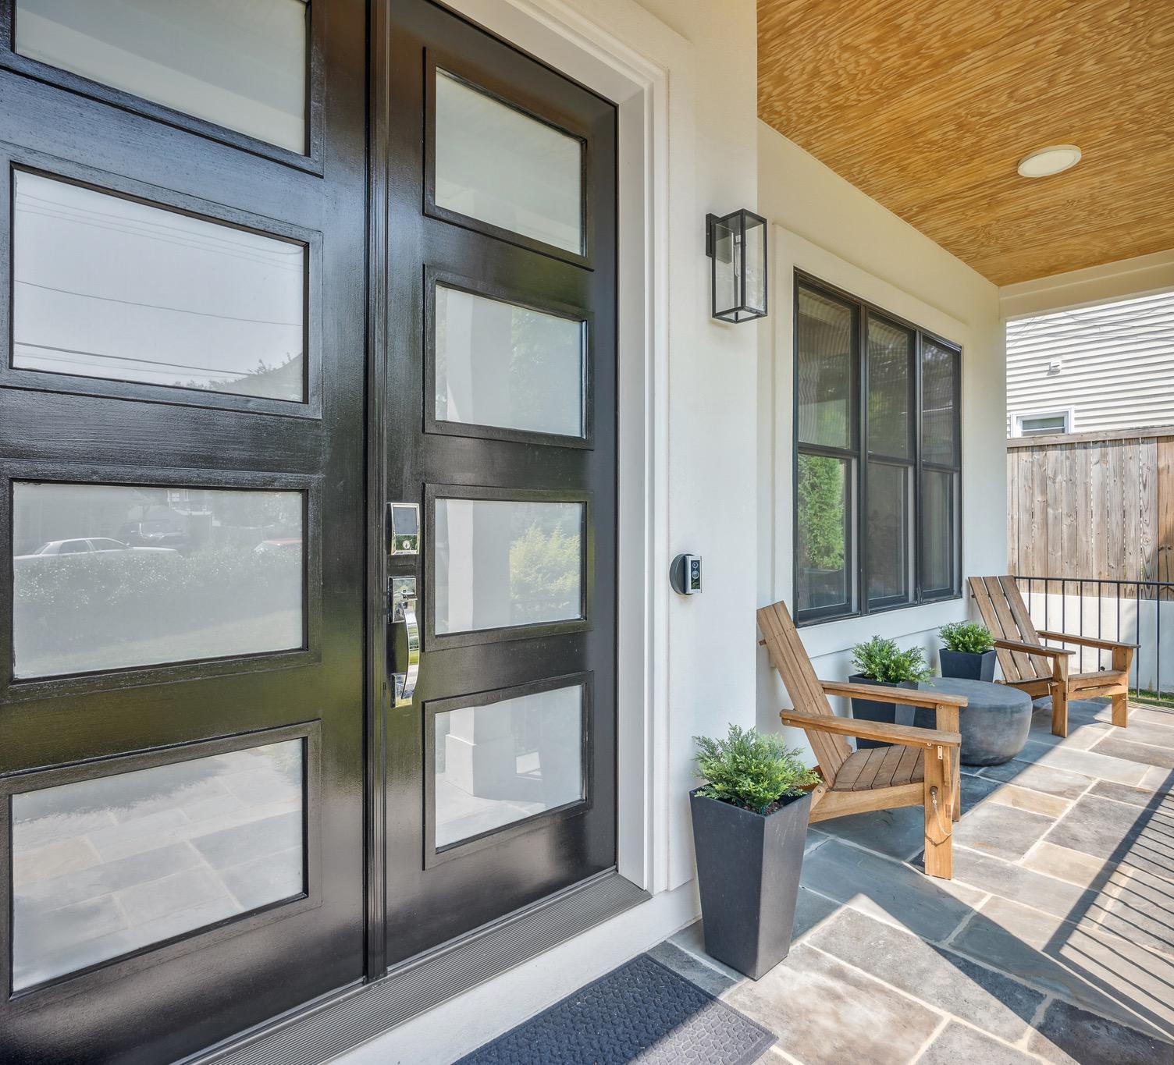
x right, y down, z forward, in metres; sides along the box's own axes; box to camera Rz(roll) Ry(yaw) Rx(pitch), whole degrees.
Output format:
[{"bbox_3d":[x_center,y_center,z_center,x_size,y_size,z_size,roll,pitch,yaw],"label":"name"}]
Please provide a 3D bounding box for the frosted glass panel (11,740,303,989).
[{"bbox_3d":[-0.834,0.646,1.355,0.505,0.360,0.020,0,0,-40],"label":"frosted glass panel"}]

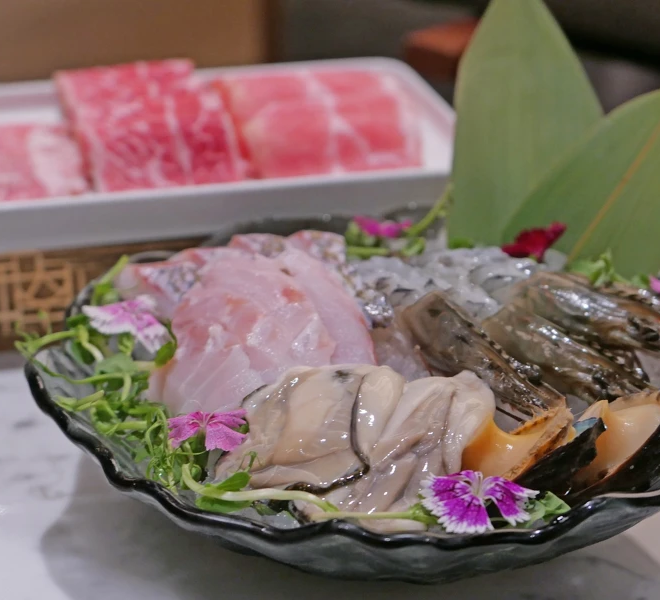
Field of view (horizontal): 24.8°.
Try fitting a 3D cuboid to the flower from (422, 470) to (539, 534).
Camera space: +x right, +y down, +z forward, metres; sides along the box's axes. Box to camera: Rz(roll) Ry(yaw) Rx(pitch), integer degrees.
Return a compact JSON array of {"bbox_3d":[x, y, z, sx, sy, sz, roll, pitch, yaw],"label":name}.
[{"bbox_3d":[0.043,0.059,0.439,0.033,0.010,0.025,3,32,5],"label":"flower"}]

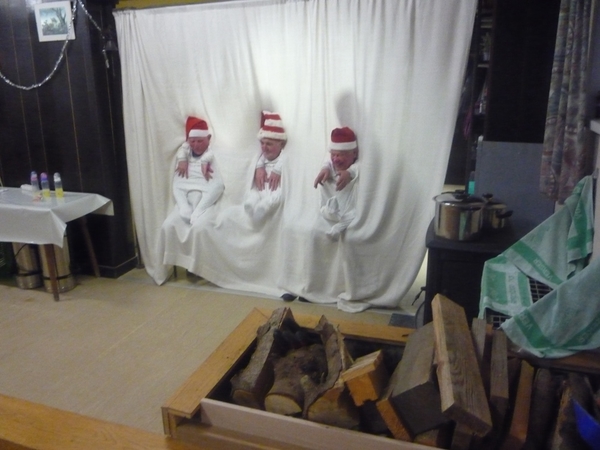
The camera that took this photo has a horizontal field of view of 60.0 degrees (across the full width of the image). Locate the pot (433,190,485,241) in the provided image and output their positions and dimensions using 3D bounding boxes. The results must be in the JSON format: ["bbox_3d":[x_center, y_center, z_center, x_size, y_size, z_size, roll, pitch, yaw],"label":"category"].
[{"bbox_3d":[0.839,-0.063,2.732,0.262,0.235,0.330,-4,15,-12],"label":"pot"}]

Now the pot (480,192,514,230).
[{"bbox_3d":[1.065,-0.078,2.924,0.205,0.168,0.270,-9,16,-28],"label":"pot"}]

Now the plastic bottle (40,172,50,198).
[{"bbox_3d":[-2.098,-0.330,4.293,0.058,0.200,0.058,-8,16,-25],"label":"plastic bottle"}]

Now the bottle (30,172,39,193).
[{"bbox_3d":[-2.228,-0.349,4.378,0.058,0.198,0.058,-8,16,-26],"label":"bottle"}]

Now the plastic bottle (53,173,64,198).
[{"bbox_3d":[-1.973,-0.324,4.254,0.058,0.204,0.058,-8,16,-24],"label":"plastic bottle"}]

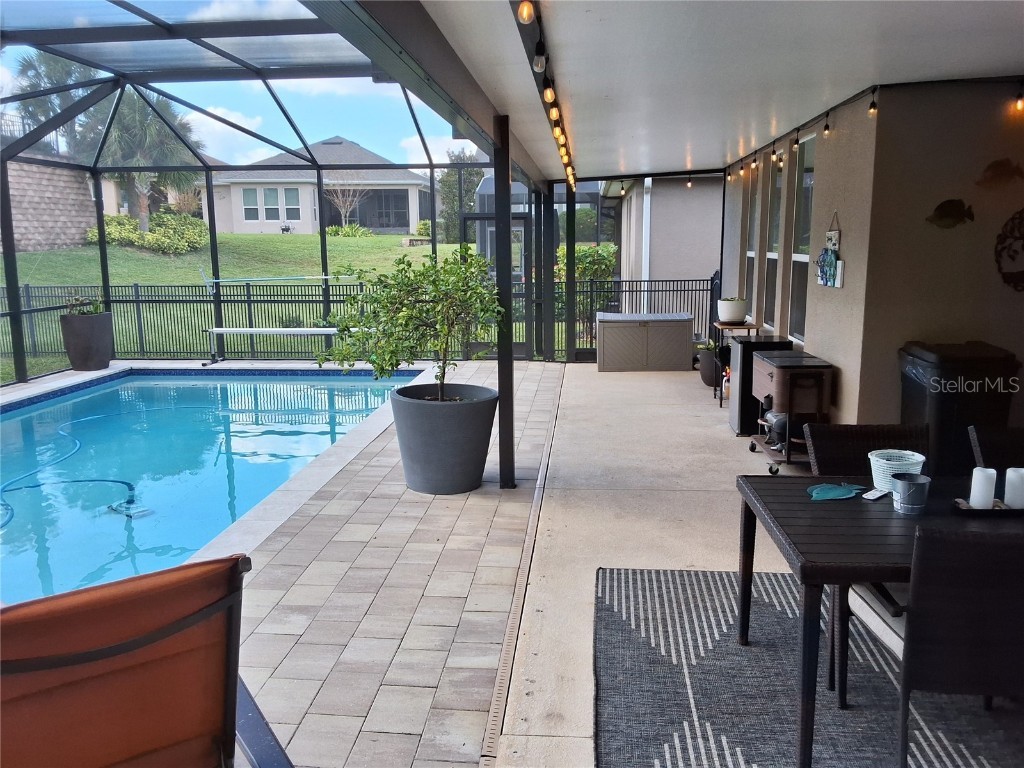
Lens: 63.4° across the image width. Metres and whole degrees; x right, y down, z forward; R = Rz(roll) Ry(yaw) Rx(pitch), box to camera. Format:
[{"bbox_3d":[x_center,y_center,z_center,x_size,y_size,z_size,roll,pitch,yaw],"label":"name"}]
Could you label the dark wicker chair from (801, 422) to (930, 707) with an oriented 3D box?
[{"bbox_3d":[1.498,0.674,3.313,0.550,0.910,0.630,0,10,5],"label":"dark wicker chair"}]

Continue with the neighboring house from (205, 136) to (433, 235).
[{"bbox_3d":[-9.645,-11.678,48.771,11.437,5.603,14.000,0,10,5],"label":"neighboring house"}]

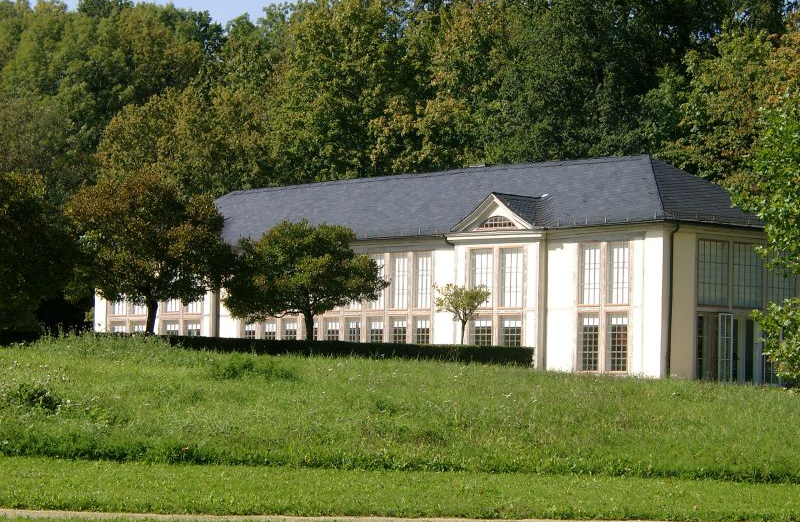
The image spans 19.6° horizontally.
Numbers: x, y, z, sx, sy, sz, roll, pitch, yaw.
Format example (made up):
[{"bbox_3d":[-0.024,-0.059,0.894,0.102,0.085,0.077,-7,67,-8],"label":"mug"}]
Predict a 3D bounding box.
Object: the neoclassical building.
[{"bbox_3d":[0.717,0.775,109.329,10.880,9.710,43.110,4,-4,-38],"label":"neoclassical building"}]

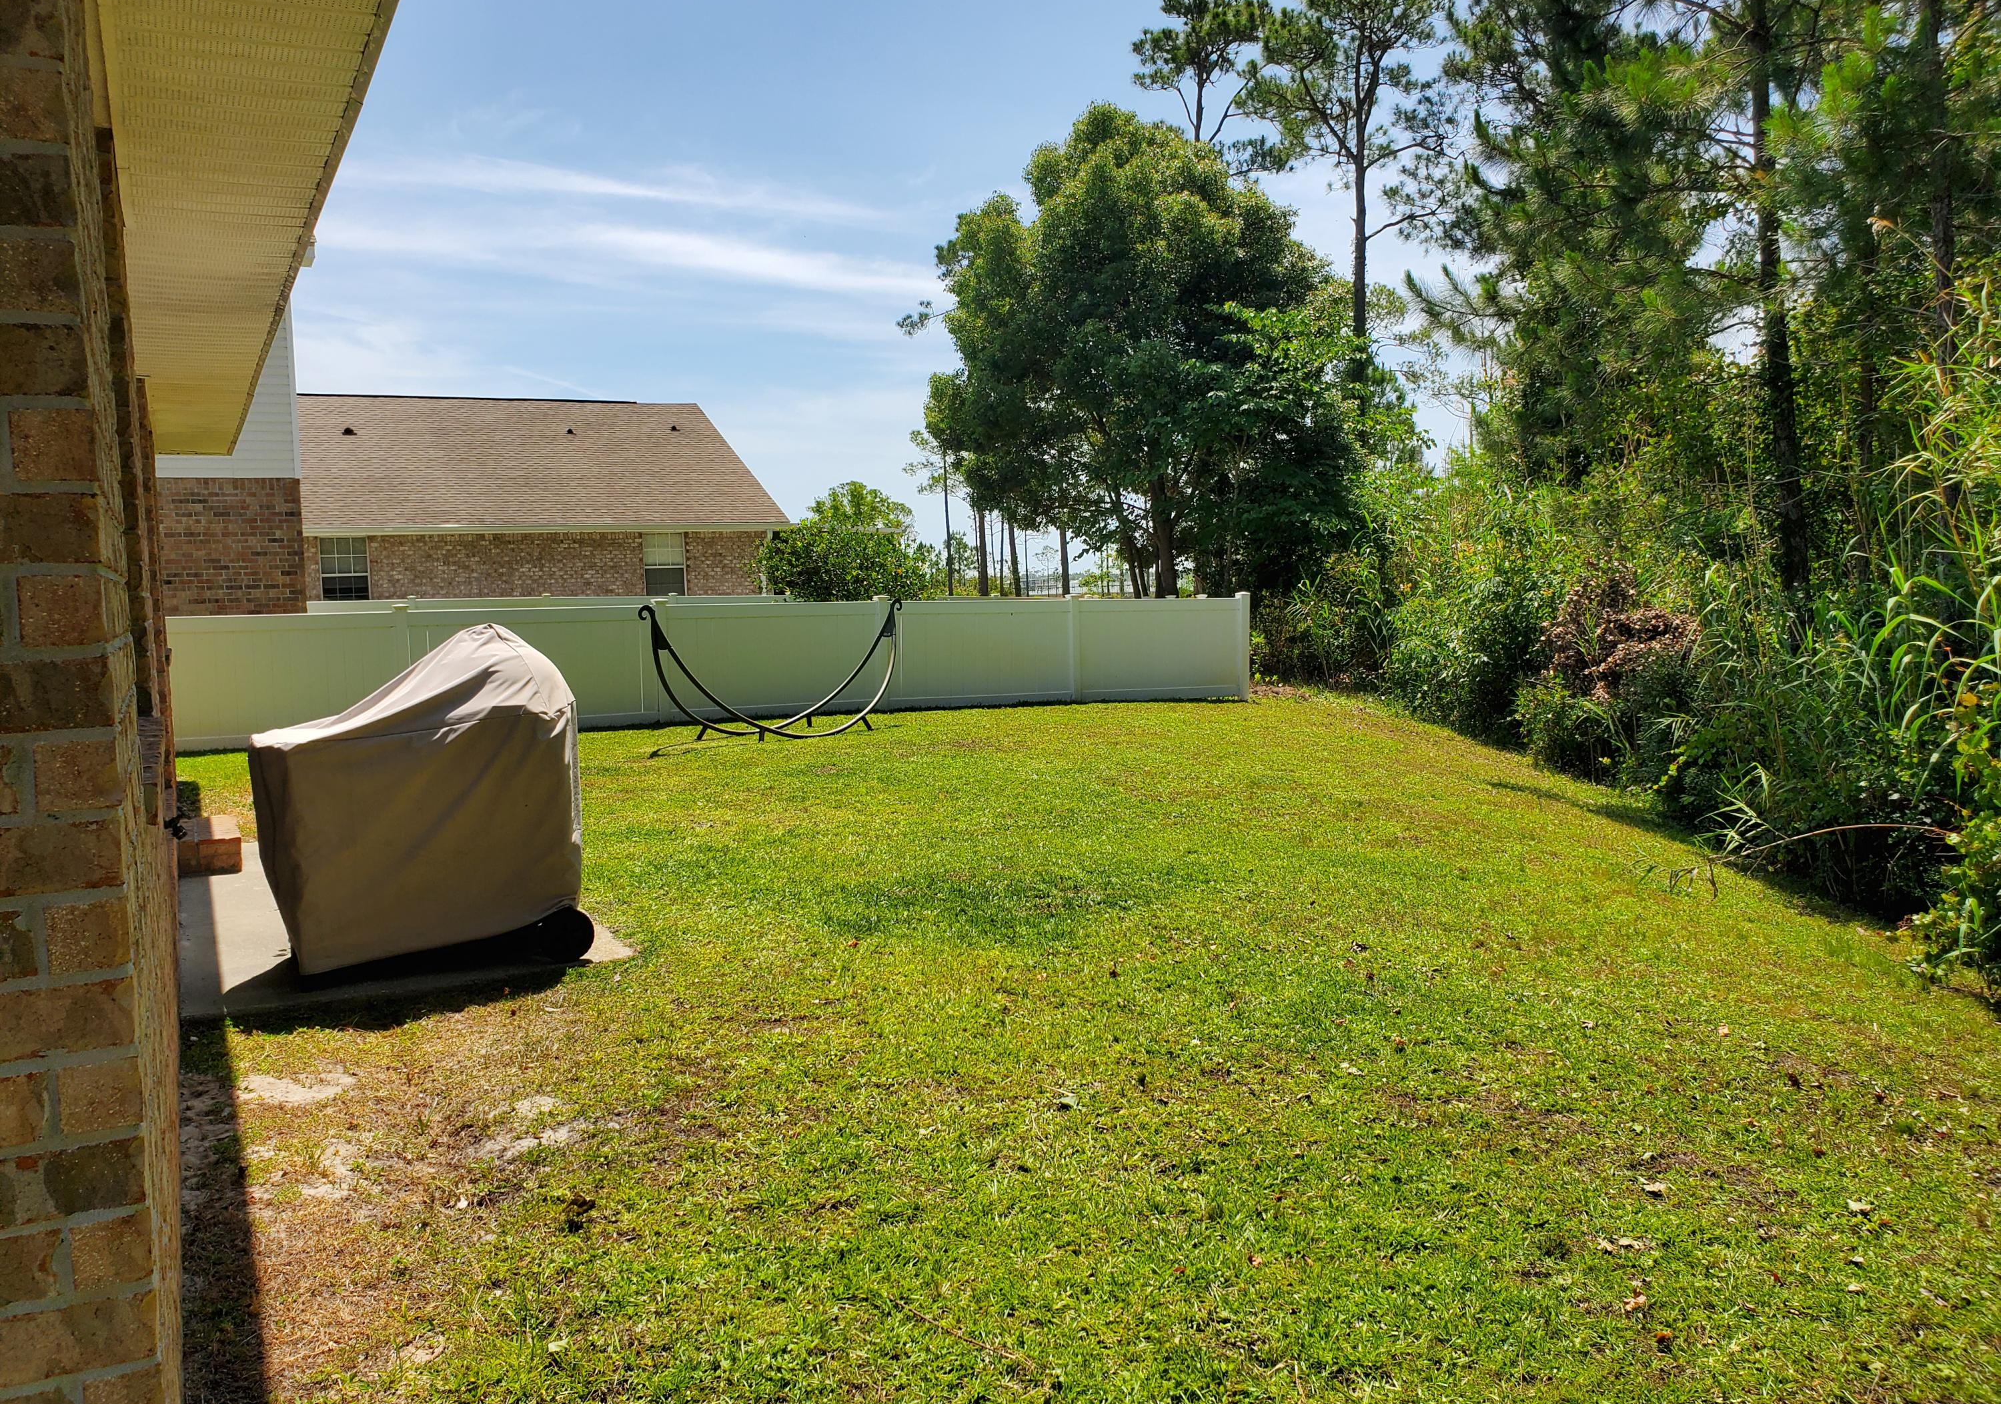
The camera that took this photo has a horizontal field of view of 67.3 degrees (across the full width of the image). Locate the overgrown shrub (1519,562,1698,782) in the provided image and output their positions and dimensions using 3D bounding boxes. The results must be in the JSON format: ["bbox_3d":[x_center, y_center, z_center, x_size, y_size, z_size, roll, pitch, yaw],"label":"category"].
[{"bbox_3d":[4.503,-0.234,11.167,1.301,1.582,1.300,-1,5,0],"label":"overgrown shrub"}]

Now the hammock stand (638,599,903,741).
[{"bbox_3d":[-1.997,-0.299,13.986,0.880,1.210,3.600,3,6,35],"label":"hammock stand"}]

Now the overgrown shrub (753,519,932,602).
[{"bbox_3d":[-2.346,-1.519,22.600,2.638,2.376,2.500,-1,5,0],"label":"overgrown shrub"}]

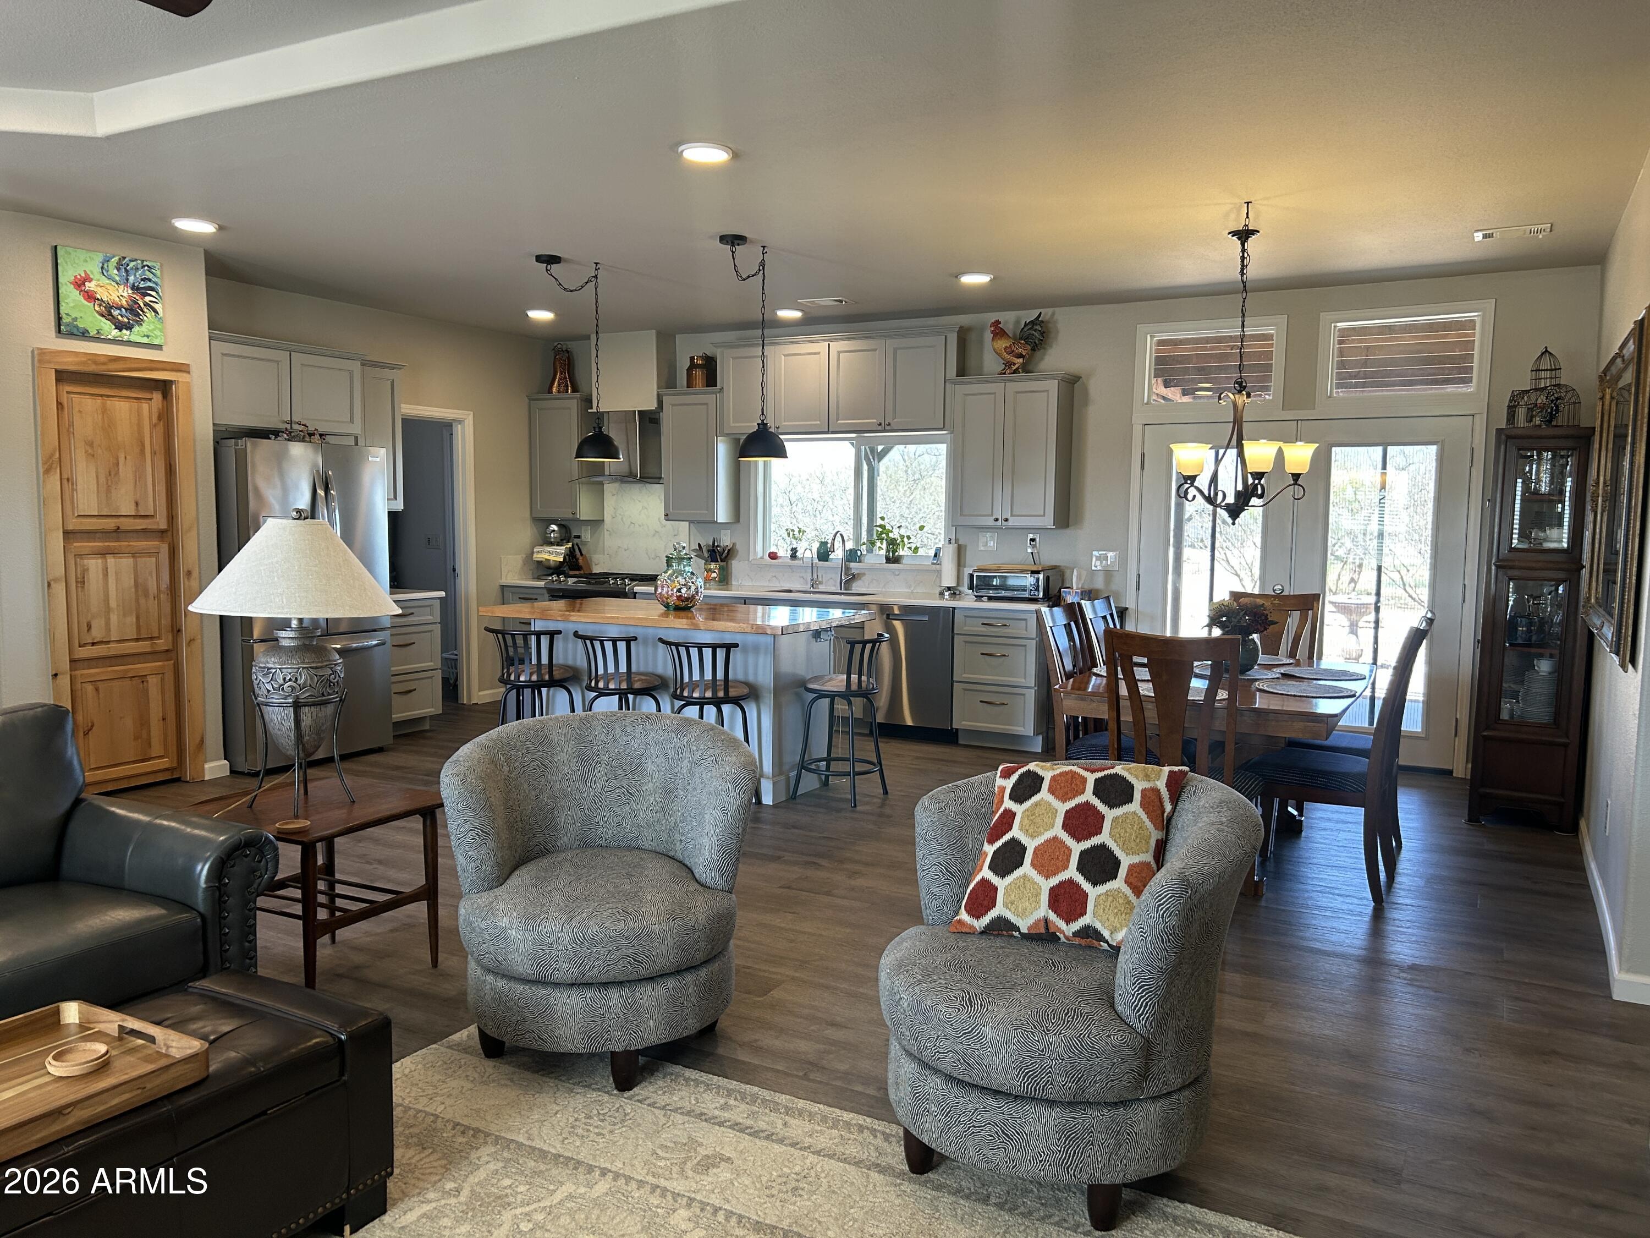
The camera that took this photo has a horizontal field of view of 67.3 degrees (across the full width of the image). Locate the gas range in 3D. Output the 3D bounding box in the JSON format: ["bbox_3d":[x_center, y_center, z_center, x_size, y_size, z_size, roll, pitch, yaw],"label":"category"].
[{"bbox_3d":[-1.577,0.182,9.374,0.760,0.940,0.690,3,6,29],"label":"gas range"}]

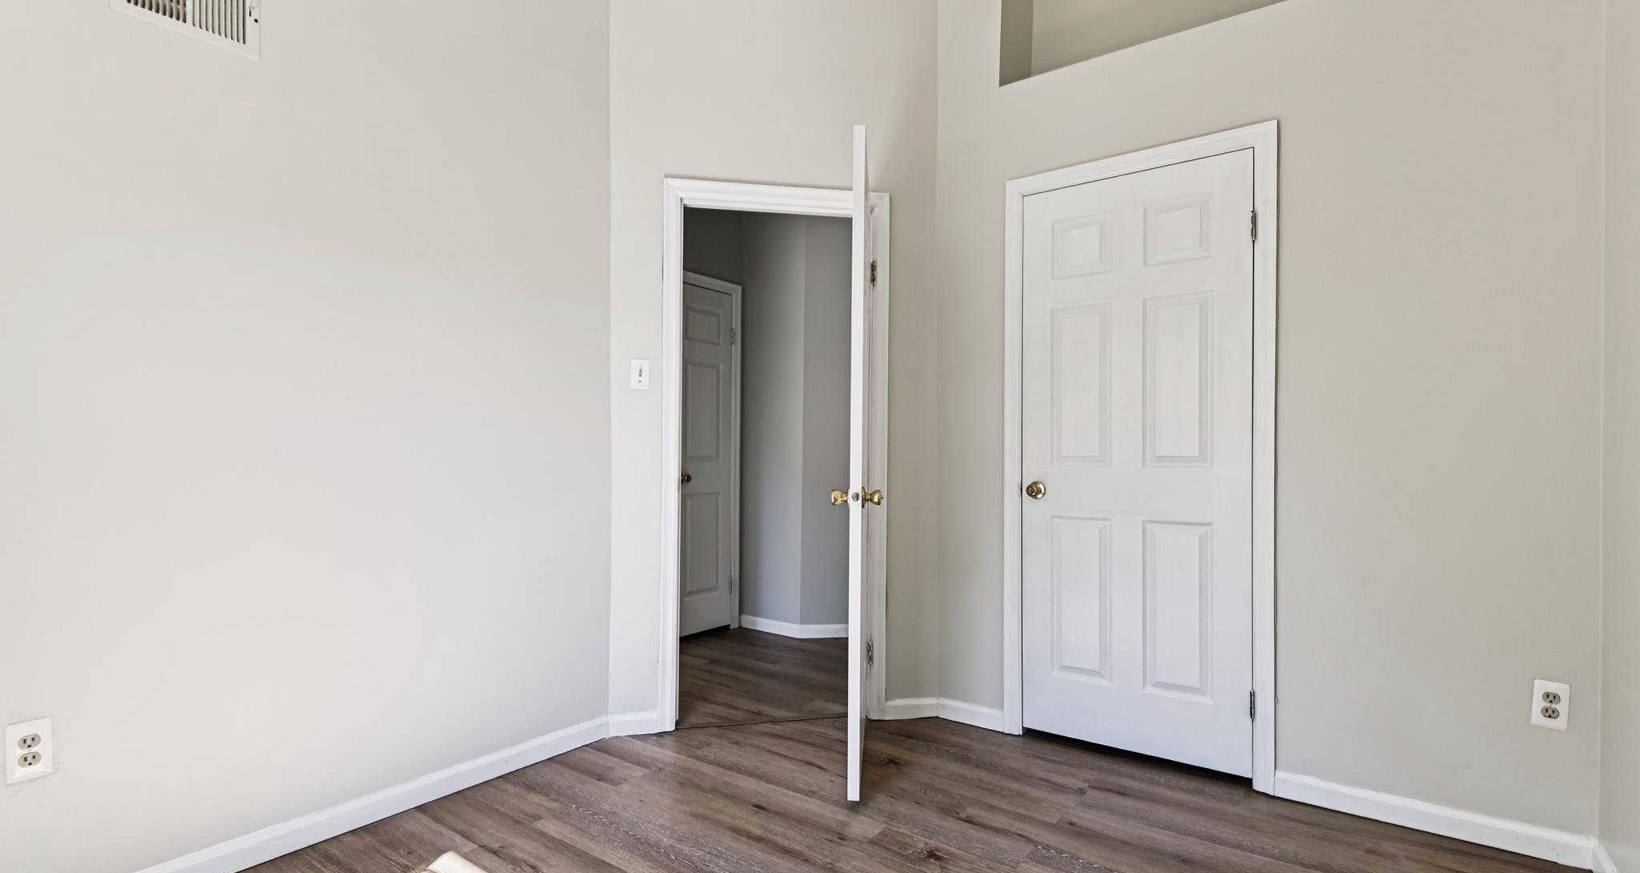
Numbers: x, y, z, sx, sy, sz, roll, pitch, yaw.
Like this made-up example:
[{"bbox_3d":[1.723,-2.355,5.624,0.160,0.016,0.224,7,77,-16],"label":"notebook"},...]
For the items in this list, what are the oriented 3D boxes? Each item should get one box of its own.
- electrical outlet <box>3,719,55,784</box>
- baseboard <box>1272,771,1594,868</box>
[{"bbox_3d":[-1.709,0.680,1.575,0.009,0.118,0.070,0,-1,37],"label":"electrical outlet"},{"bbox_3d":[1.700,1.072,2.072,0.700,0.083,0.016,0,-1,36],"label":"baseboard"}]

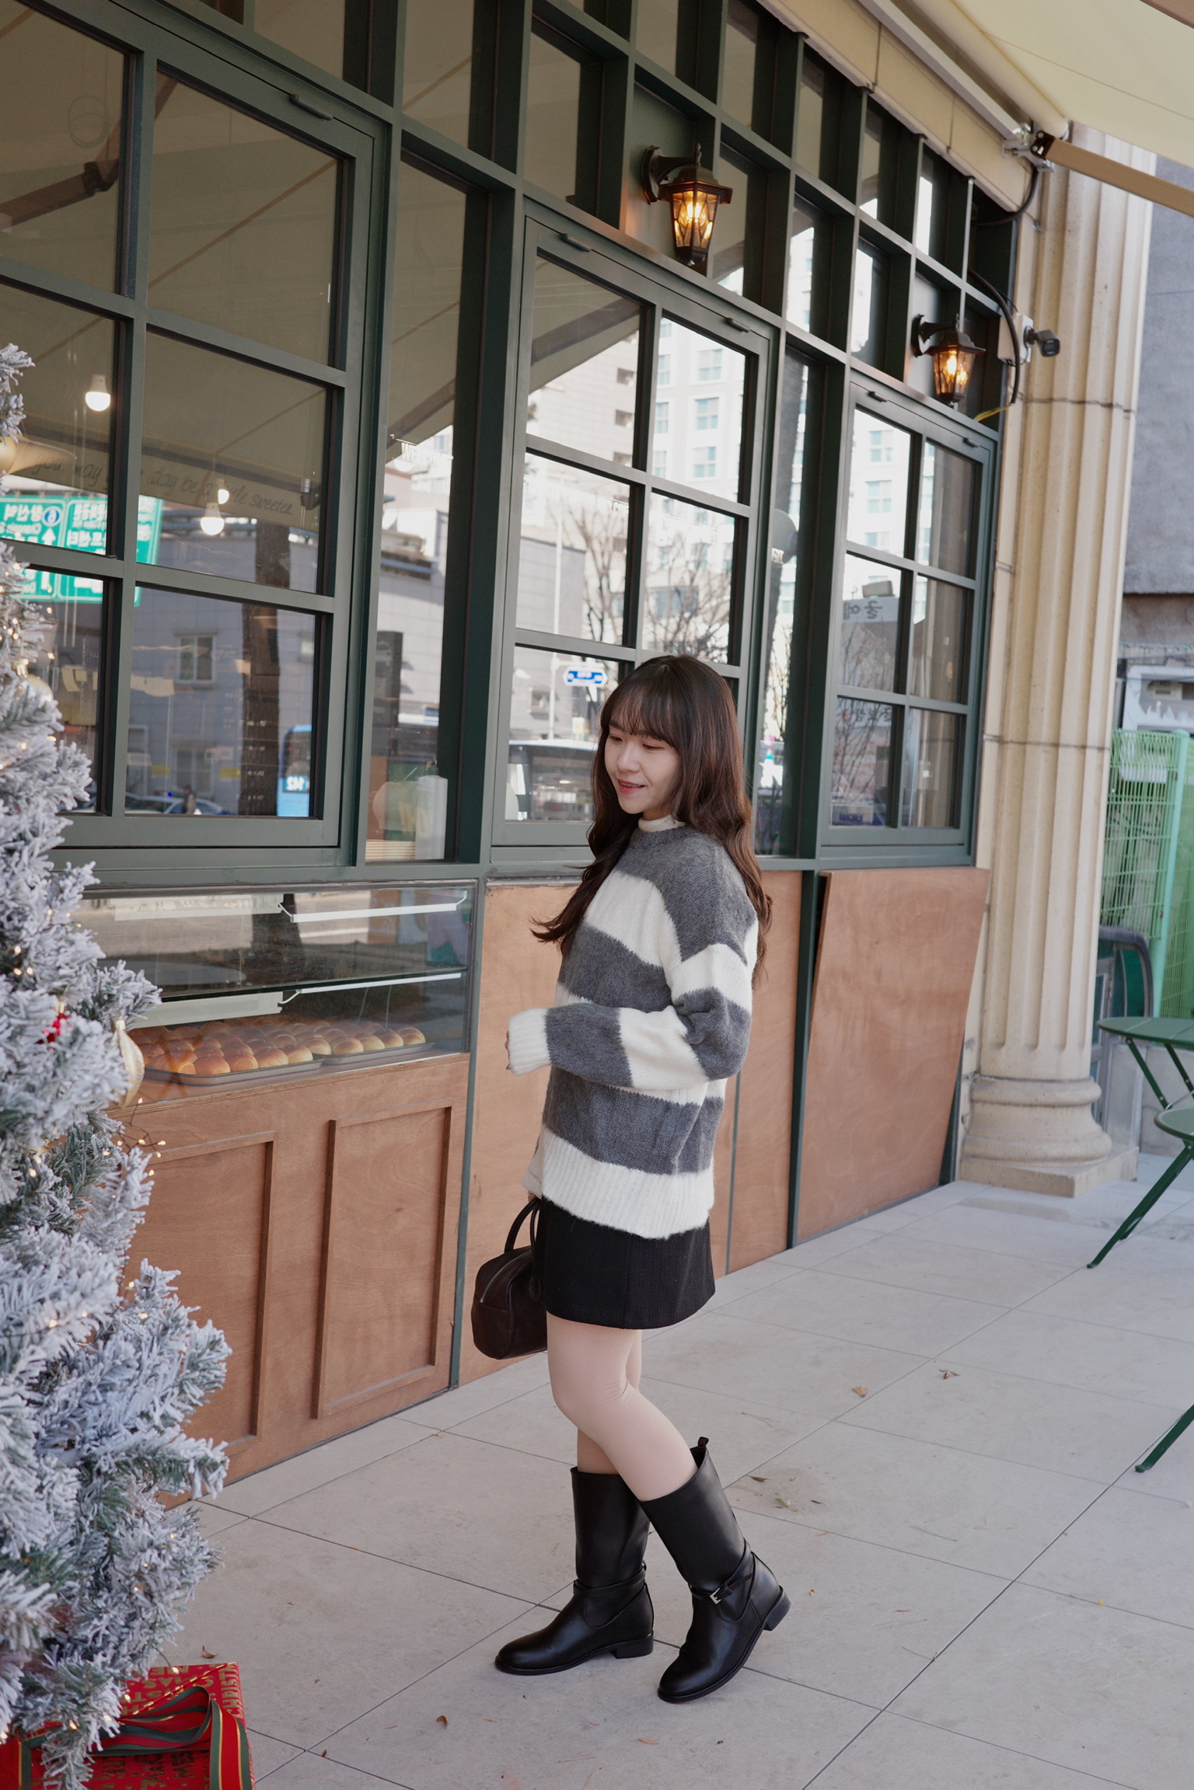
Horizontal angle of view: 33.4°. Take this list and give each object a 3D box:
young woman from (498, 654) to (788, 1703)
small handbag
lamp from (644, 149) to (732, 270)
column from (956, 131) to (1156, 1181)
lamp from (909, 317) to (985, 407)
[{"bbox_3d":[0.079,0.421,3.032,0.430,1.567,0.410,1,4,-28],"label":"young woman"},{"bbox_3d":[-0.088,0.612,3.204,0.230,0.250,0.125,1,4,-34],"label":"small handbag"},{"bbox_3d":[0.219,-1.673,4.836,0.190,0.292,0.145,5,4,30],"label":"lamp"},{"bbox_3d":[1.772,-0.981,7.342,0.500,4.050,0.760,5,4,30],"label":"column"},{"bbox_3d":[1.133,-1.717,6.399,0.190,0.297,0.145,5,4,30],"label":"lamp"}]

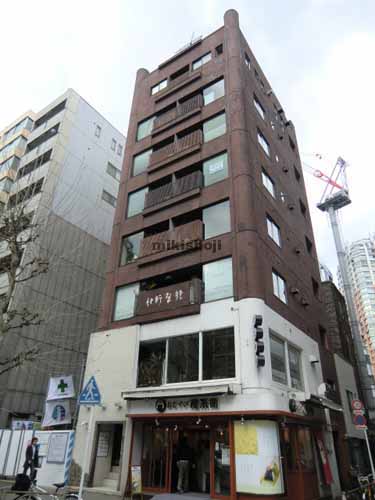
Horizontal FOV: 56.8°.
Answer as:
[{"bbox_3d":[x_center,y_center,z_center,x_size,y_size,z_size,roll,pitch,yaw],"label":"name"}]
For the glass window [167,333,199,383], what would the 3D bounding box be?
[{"bbox_3d":[-0.126,4.377,13.954,1.545,1.847,0.124,-16,-34,29],"label":"glass window"}]

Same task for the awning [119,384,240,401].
[{"bbox_3d":[-0.474,5.437,13.167,4.913,0.391,0.484,-16,-34,29],"label":"awning"}]

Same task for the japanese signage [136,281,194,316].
[{"bbox_3d":[-0.948,2.080,14.730,3.001,1.114,0.080,-17,-34,29],"label":"japanese signage"}]

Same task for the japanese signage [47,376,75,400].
[{"bbox_3d":[-6.179,6.734,16.948,1.854,1.051,0.103,-16,-34,29],"label":"japanese signage"}]

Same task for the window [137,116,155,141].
[{"bbox_3d":[-2.712,-8.170,23.261,1.414,1.758,0.124,-16,-34,29],"label":"window"}]

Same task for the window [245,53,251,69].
[{"bbox_3d":[3.749,-11.844,21.592,0.120,0.963,0.587,-17,-34,29],"label":"window"}]

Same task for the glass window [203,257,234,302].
[{"bbox_3d":[1.269,1.219,13.870,1.307,1.693,0.120,-17,-34,29],"label":"glass window"}]

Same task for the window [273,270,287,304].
[{"bbox_3d":[4.176,1.710,15.599,0.120,1.101,1.530,-17,-34,30],"label":"window"}]

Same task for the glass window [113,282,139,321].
[{"bbox_3d":[-2.980,2.534,16.853,1.487,1.710,0.120,-17,-34,30],"label":"glass window"}]

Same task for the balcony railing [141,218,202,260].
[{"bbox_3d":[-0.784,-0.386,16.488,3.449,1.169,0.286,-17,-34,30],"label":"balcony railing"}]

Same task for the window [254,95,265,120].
[{"bbox_3d":[4.306,-8.504,20.823,0.120,0.989,1.468,-17,-34,29],"label":"window"}]

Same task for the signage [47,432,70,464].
[{"bbox_3d":[-5.443,8.294,14.541,1.152,1.069,0.050,-17,-34,29],"label":"signage"}]

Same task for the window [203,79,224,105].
[{"bbox_3d":[1.649,-9.439,20.791,1.374,1.758,0.124,-16,-34,29],"label":"window"}]

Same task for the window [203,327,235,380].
[{"bbox_3d":[1.164,3.886,12.925,1.347,1.816,0.120,-17,-34,30],"label":"window"}]

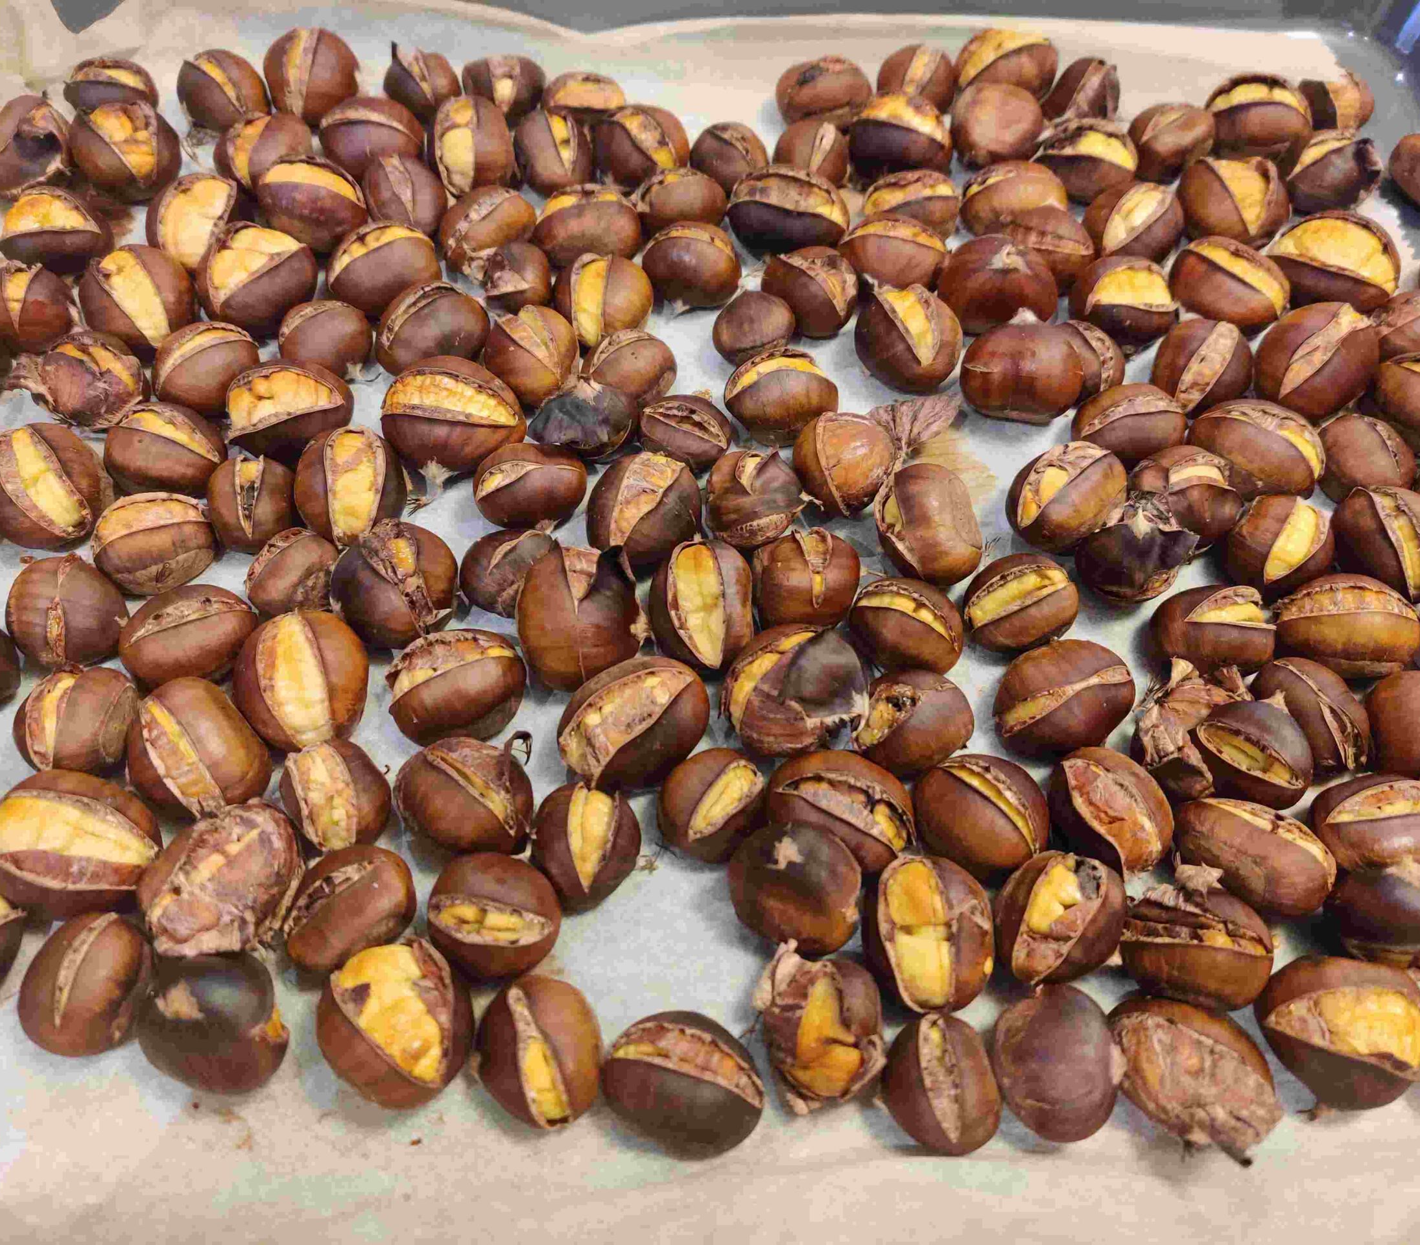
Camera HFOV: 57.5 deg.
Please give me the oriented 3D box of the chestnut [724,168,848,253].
[{"bbox_3d":[0.022,-0.118,0.370,0.035,0.022,0.027,16,59,10],"label":"chestnut"}]

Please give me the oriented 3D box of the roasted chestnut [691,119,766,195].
[{"bbox_3d":[0.006,-0.140,0.391,0.024,0.020,0.023,35,64,20],"label":"roasted chestnut"}]

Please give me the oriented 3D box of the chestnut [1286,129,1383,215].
[{"bbox_3d":[0.187,-0.135,0.388,0.028,0.022,0.025,-30,62,-18],"label":"chestnut"}]

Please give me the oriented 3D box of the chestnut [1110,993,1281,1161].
[{"bbox_3d":[0.094,0.087,0.253,0.032,0.024,0.025,39,68,21],"label":"chestnut"}]

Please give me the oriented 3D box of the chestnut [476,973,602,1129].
[{"bbox_3d":[-0.033,0.083,0.253,0.024,0.023,0.029,-8,58,-5],"label":"chestnut"}]

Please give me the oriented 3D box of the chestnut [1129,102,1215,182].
[{"bbox_3d":[0.143,-0.148,0.401,0.027,0.023,0.024,-26,61,-16],"label":"chestnut"}]

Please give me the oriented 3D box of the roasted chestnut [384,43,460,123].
[{"bbox_3d":[-0.093,-0.171,0.416,0.026,0.021,0.023,35,64,20],"label":"roasted chestnut"}]

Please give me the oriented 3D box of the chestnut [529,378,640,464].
[{"bbox_3d":[-0.032,-0.052,0.329,0.028,0.019,0.023,0,58,0],"label":"chestnut"}]

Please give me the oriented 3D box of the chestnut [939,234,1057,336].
[{"bbox_3d":[0.079,-0.092,0.354,0.032,0.025,0.028,0,60,1],"label":"chestnut"}]

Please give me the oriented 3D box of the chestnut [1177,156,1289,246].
[{"bbox_3d":[0.156,-0.126,0.387,0.032,0.025,0.025,31,64,17],"label":"chestnut"}]

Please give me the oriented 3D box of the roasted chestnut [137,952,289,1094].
[{"bbox_3d":[-0.096,0.077,0.250,0.028,0.023,0.027,0,57,0],"label":"roasted chestnut"}]

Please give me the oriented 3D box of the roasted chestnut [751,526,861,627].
[{"bbox_3d":[0.023,-0.010,0.307,0.025,0.021,0.025,0,57,0],"label":"roasted chestnut"}]

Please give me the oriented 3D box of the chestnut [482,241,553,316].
[{"bbox_3d":[-0.053,-0.095,0.358,0.022,0.019,0.021,-8,58,-5],"label":"chestnut"}]

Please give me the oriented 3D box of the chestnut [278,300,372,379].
[{"bbox_3d":[-0.106,-0.078,0.357,0.025,0.021,0.022,-8,58,-5],"label":"chestnut"}]

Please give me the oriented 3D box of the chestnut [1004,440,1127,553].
[{"bbox_3d":[0.091,-0.032,0.331,0.035,0.026,0.025,-34,65,-18],"label":"chestnut"}]

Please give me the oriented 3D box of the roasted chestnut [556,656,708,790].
[{"bbox_3d":[-0.018,0.023,0.296,0.038,0.026,0.029,-38,67,-20],"label":"roasted chestnut"}]

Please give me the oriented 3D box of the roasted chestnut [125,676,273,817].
[{"bbox_3d":[-0.111,0.027,0.283,0.030,0.026,0.033,-35,64,-20],"label":"roasted chestnut"}]

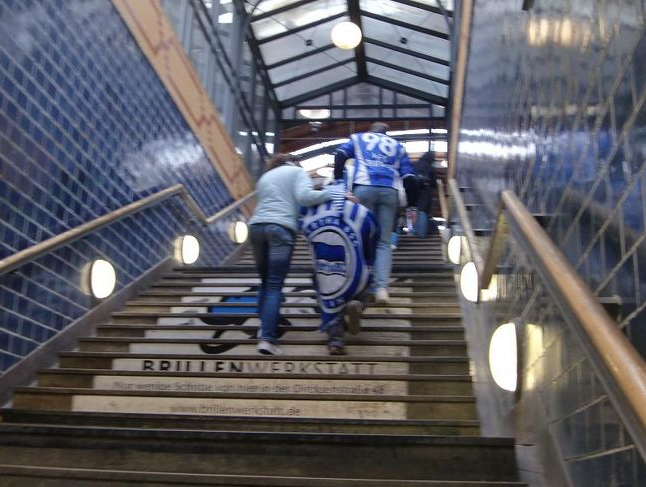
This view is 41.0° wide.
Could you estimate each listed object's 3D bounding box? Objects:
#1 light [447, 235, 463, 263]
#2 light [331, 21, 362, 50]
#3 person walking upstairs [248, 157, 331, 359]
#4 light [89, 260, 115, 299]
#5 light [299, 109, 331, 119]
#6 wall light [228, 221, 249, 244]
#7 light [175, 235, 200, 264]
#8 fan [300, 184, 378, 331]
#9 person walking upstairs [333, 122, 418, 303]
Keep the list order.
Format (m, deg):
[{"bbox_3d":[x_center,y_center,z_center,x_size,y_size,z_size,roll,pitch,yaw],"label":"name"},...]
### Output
[{"bbox_3d":[1.477,0.078,9.622,0.170,0.330,0.330,0,-17,6],"label":"light"},{"bbox_3d":[0.345,-2.994,12.400,0.410,0.410,0.410,0,-17,6],"label":"light"},{"bbox_3d":[-0.215,0.077,6.300,0.580,1.610,0.650,-2,-17,11],"label":"person walking upstairs"},{"bbox_3d":[-1.784,0.292,7.003,0.170,0.330,0.330,0,-17,6],"label":"light"},{"bbox_3d":[-0.181,-2.778,18.380,0.660,0.250,0.660,0,-17,6],"label":"light"},{"bbox_3d":[-1.176,-0.153,12.378,0.170,0.330,0.330,0,-17,6],"label":"wall light"},{"bbox_3d":[-1.481,0.073,9.685,0.170,0.330,0.330,0,-17,6],"label":"light"},{"bbox_3d":[0.118,0.100,6.182,0.560,1.040,0.360,0,-17,6],"label":"fan"},{"bbox_3d":[0.473,-0.251,7.631,0.760,1.750,0.700,0,-17,6],"label":"person walking upstairs"}]

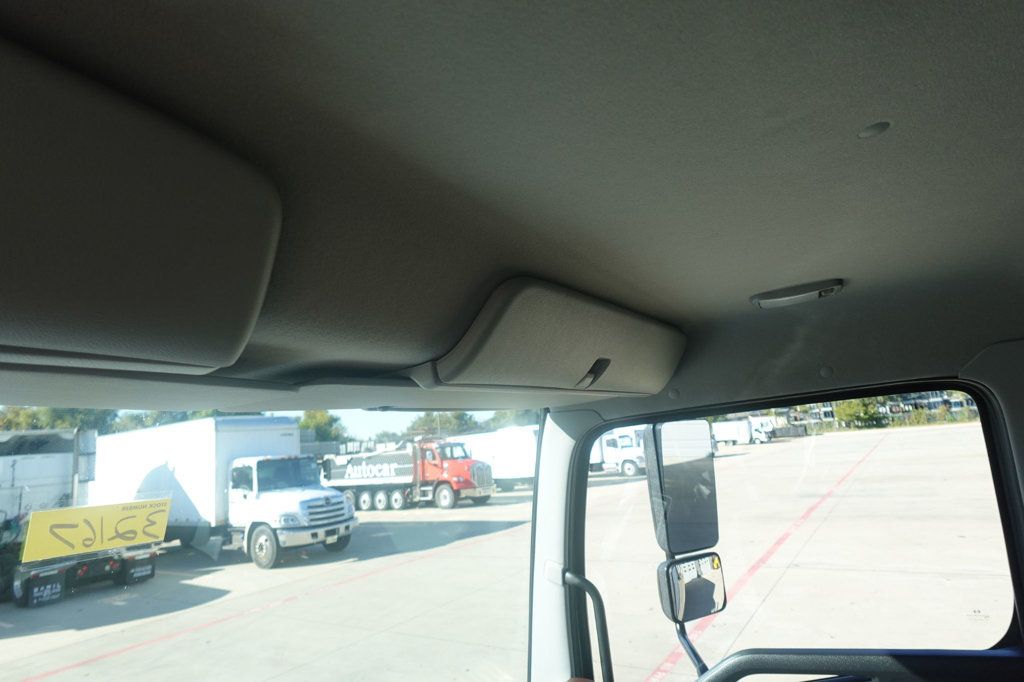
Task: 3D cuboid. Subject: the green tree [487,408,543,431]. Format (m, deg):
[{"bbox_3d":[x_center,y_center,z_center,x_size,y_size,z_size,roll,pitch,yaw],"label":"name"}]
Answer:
[{"bbox_3d":[1.002,9.970,60.000,7.500,7.600,7.000,-4,-11,0],"label":"green tree"}]

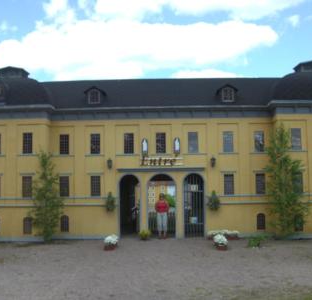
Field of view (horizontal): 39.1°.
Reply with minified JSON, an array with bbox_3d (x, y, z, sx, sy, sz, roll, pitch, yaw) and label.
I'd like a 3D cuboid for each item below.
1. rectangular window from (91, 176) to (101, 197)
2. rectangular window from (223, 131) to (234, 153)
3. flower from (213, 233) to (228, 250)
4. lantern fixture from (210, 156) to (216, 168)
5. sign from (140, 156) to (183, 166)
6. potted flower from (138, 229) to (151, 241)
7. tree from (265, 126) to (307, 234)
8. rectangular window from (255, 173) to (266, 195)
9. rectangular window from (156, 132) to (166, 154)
[{"bbox_3d":[-2.203,1.331,16.143,0.348,0.746,0.091,-1,-4,2],"label":"rectangular window"},{"bbox_3d":[2.687,-0.306,16.333,0.389,0.786,0.080,-1,-6,2],"label":"rectangular window"},{"bbox_3d":[1.849,2.617,12.491,0.427,0.495,0.405,-1,-4,1],"label":"flower"},{"bbox_3d":[2.091,0.465,15.967,0.203,0.400,0.220,-1,-5,2],"label":"lantern fixture"},{"bbox_3d":[0.219,0.429,16.024,1.569,0.384,0.100,-1,-5,2],"label":"sign"},{"bbox_3d":[-0.379,2.894,14.993,0.417,0.393,0.396,-1,-4,1],"label":"potted flower"},{"bbox_3d":[4.212,0.976,14.171,1.420,3.695,1.349,-1,-4,1],"label":"tree"},{"bbox_3d":[3.850,1.243,16.138,0.361,0.758,0.080,-1,-6,2],"label":"rectangular window"},{"bbox_3d":[0.179,-0.263,16.238,0.373,0.773,0.100,-1,-5,2],"label":"rectangular window"}]

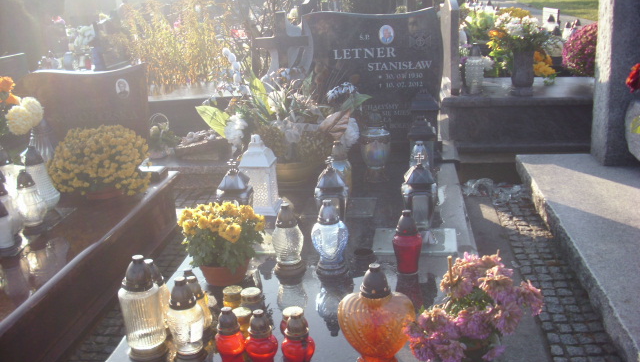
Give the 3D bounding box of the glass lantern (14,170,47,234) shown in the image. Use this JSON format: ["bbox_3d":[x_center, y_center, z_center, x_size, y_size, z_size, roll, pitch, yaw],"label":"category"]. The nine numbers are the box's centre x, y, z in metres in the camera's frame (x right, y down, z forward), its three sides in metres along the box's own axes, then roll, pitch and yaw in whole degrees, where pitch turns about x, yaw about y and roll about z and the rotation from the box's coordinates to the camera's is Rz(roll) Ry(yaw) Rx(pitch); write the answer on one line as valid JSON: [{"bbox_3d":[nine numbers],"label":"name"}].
[{"bbox_3d":[-1.377,0.092,3.235,0.145,0.282,0.145,-1,16,7],"label":"glass lantern"}]

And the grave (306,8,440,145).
[{"bbox_3d":[0.295,-0.565,3.742,0.731,0.721,0.124,-1,17,7],"label":"grave"}]

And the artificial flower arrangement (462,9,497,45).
[{"bbox_3d":[1.577,-1.507,6.723,0.346,0.348,0.340,-1,17,7],"label":"artificial flower arrangement"}]

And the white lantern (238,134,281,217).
[{"bbox_3d":[-0.260,-0.033,2.929,0.165,0.335,0.165,-1,16,8],"label":"white lantern"}]

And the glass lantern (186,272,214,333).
[{"bbox_3d":[-0.348,0.351,1.904,0.090,0.175,0.090,-1,16,8],"label":"glass lantern"}]

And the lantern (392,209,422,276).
[{"bbox_3d":[0.314,0.216,2.443,0.106,0.224,0.106,-1,16,7],"label":"lantern"}]

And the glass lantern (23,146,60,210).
[{"bbox_3d":[-1.394,-0.005,3.388,0.180,0.347,0.180,-1,17,7],"label":"glass lantern"}]

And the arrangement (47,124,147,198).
[{"bbox_3d":[-1.187,-0.099,3.711,0.550,0.360,0.500,-1,16,7],"label":"arrangement"}]

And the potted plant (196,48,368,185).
[{"bbox_3d":[-0.167,-0.320,3.355,0.800,0.640,0.550,-1,16,8],"label":"potted plant"}]

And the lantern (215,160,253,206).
[{"bbox_3d":[-0.368,0.063,2.934,0.145,0.325,0.145,-1,16,7],"label":"lantern"}]

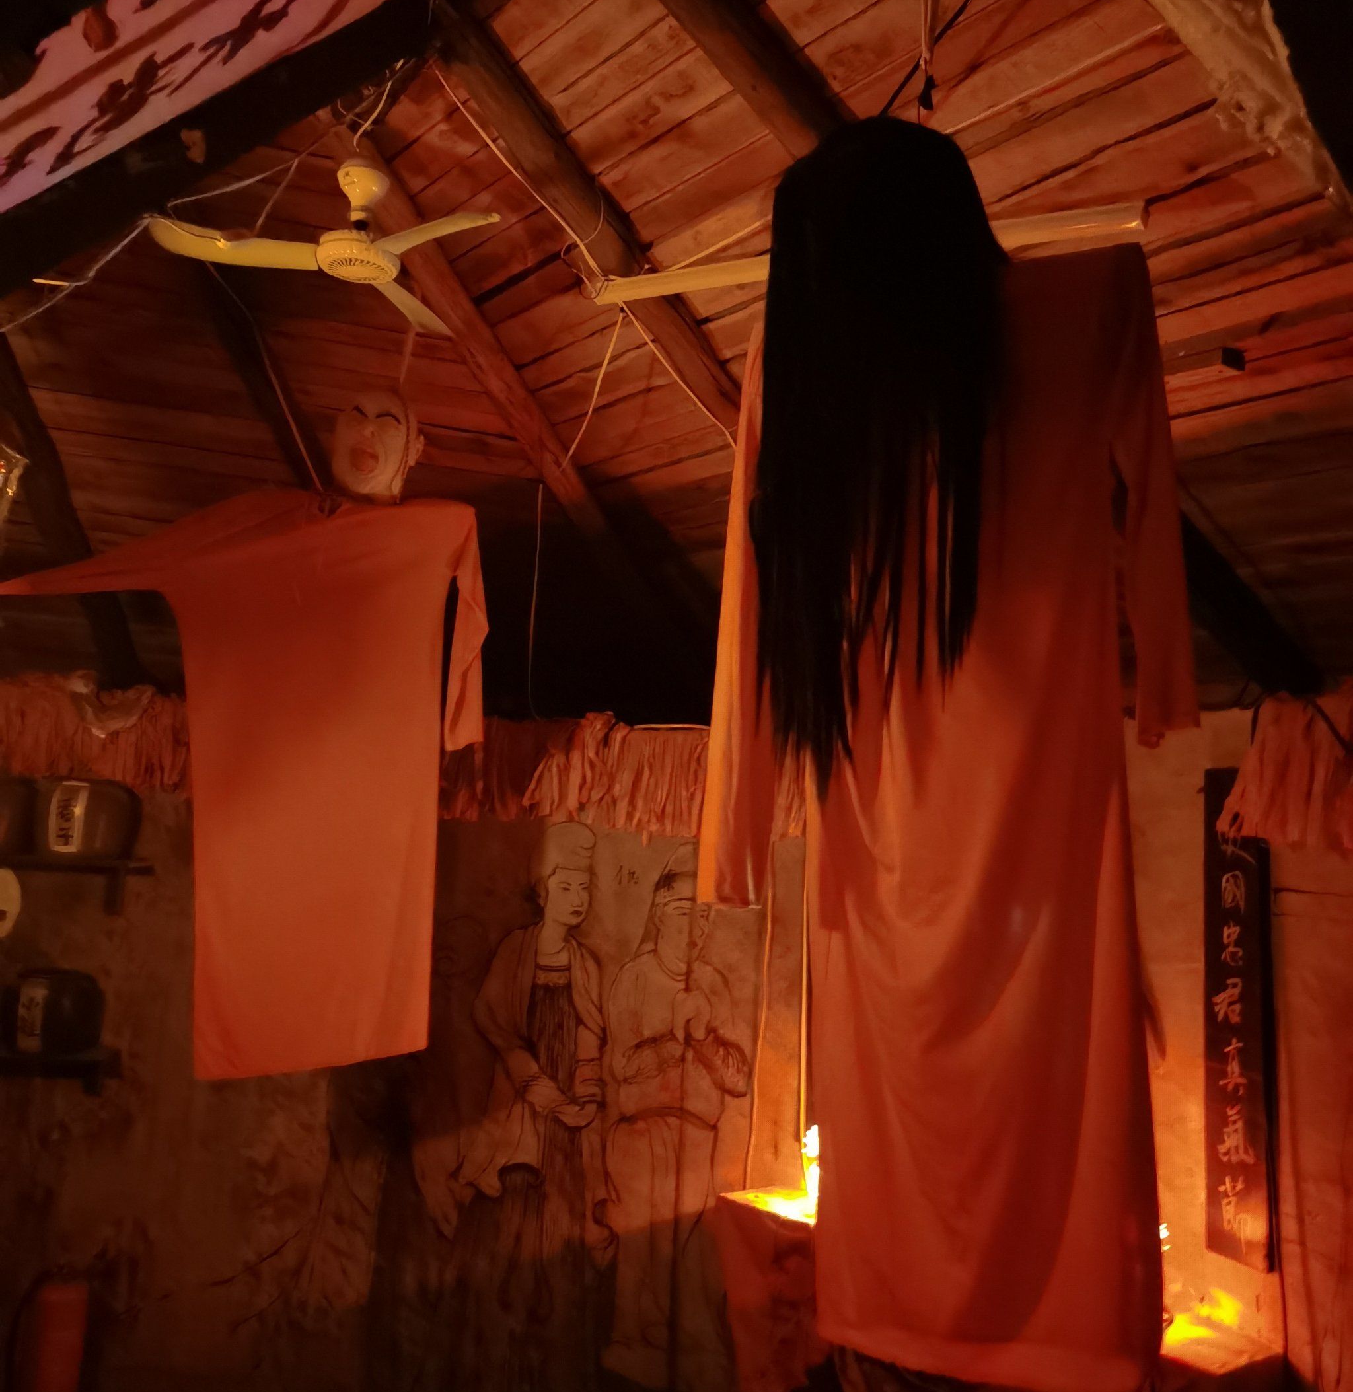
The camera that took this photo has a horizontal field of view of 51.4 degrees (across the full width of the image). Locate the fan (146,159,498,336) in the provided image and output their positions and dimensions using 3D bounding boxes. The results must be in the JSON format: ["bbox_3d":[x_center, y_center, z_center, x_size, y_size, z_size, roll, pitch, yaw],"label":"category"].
[{"bbox_3d":[-0.605,-0.850,2.510,0.600,0.220,0.670,4,-5,-16],"label":"fan"}]

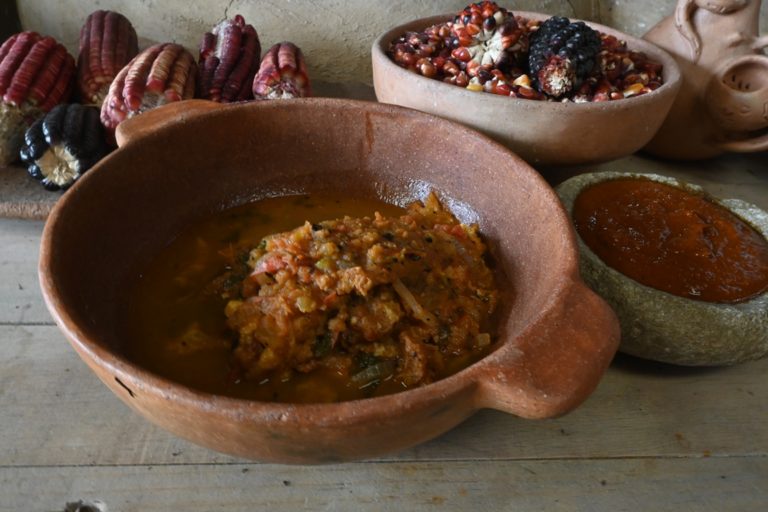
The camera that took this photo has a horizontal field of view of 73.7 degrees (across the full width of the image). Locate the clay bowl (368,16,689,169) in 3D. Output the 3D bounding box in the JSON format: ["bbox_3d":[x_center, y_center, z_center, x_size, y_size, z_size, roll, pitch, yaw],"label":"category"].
[{"bbox_3d":[0.117,-0.138,0.443,0.249,0.080,0.202,-6,43,-10],"label":"clay bowl"}]

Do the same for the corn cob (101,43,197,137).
[{"bbox_3d":[-0.189,-0.145,0.428,0.057,0.057,0.103,0,42,-4],"label":"corn cob"}]

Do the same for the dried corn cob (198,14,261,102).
[{"bbox_3d":[-0.139,-0.184,0.470,0.050,0.050,0.120,-3,47,-7],"label":"dried corn cob"}]

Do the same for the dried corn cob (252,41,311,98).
[{"bbox_3d":[-0.093,-0.173,0.475,0.048,0.048,0.100,-3,40,-7],"label":"dried corn cob"}]

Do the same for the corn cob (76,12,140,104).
[{"bbox_3d":[-0.248,-0.183,0.464,0.048,0.048,0.115,-13,51,-18],"label":"corn cob"}]

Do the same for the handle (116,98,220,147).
[{"bbox_3d":[-0.139,-0.091,0.335,0.036,0.023,0.080,32,49,28],"label":"handle"}]

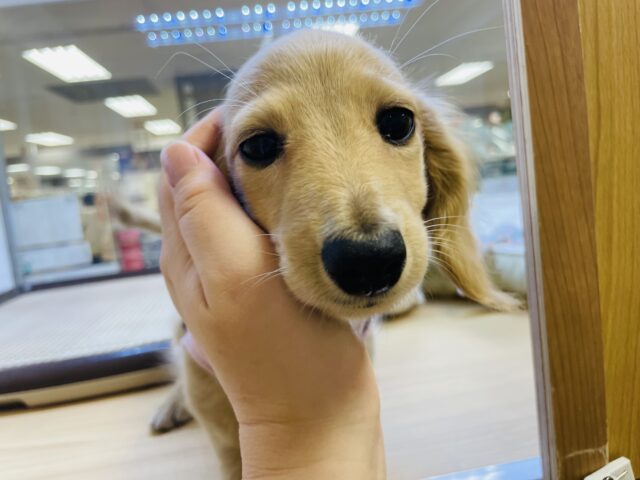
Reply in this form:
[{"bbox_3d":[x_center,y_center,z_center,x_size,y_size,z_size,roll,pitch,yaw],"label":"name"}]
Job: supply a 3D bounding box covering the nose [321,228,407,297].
[{"bbox_3d":[0.015,0.008,0.171,0.030,0.023,0.018,-10,22,-4],"label":"nose"}]

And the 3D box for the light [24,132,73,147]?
[{"bbox_3d":[-5.673,-2.112,10.100,0.600,0.080,1.200,-7,4,-4],"label":"light"}]

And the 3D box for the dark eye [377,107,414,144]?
[{"bbox_3d":[0.031,-0.048,0.200,0.016,0.015,0.011,-10,10,-13],"label":"dark eye"}]

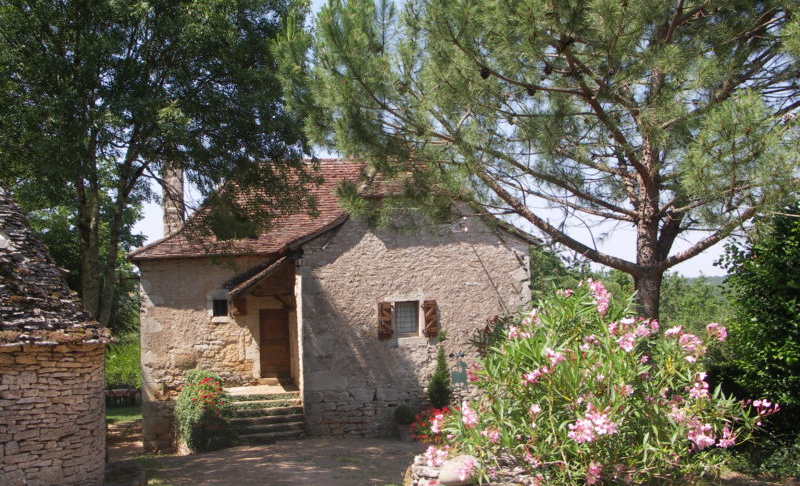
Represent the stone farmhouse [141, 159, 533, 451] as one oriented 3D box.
[{"bbox_3d":[-2.450,1.500,26.700,10.800,8.200,8.800,-1,0,-14],"label":"stone farmhouse"}]

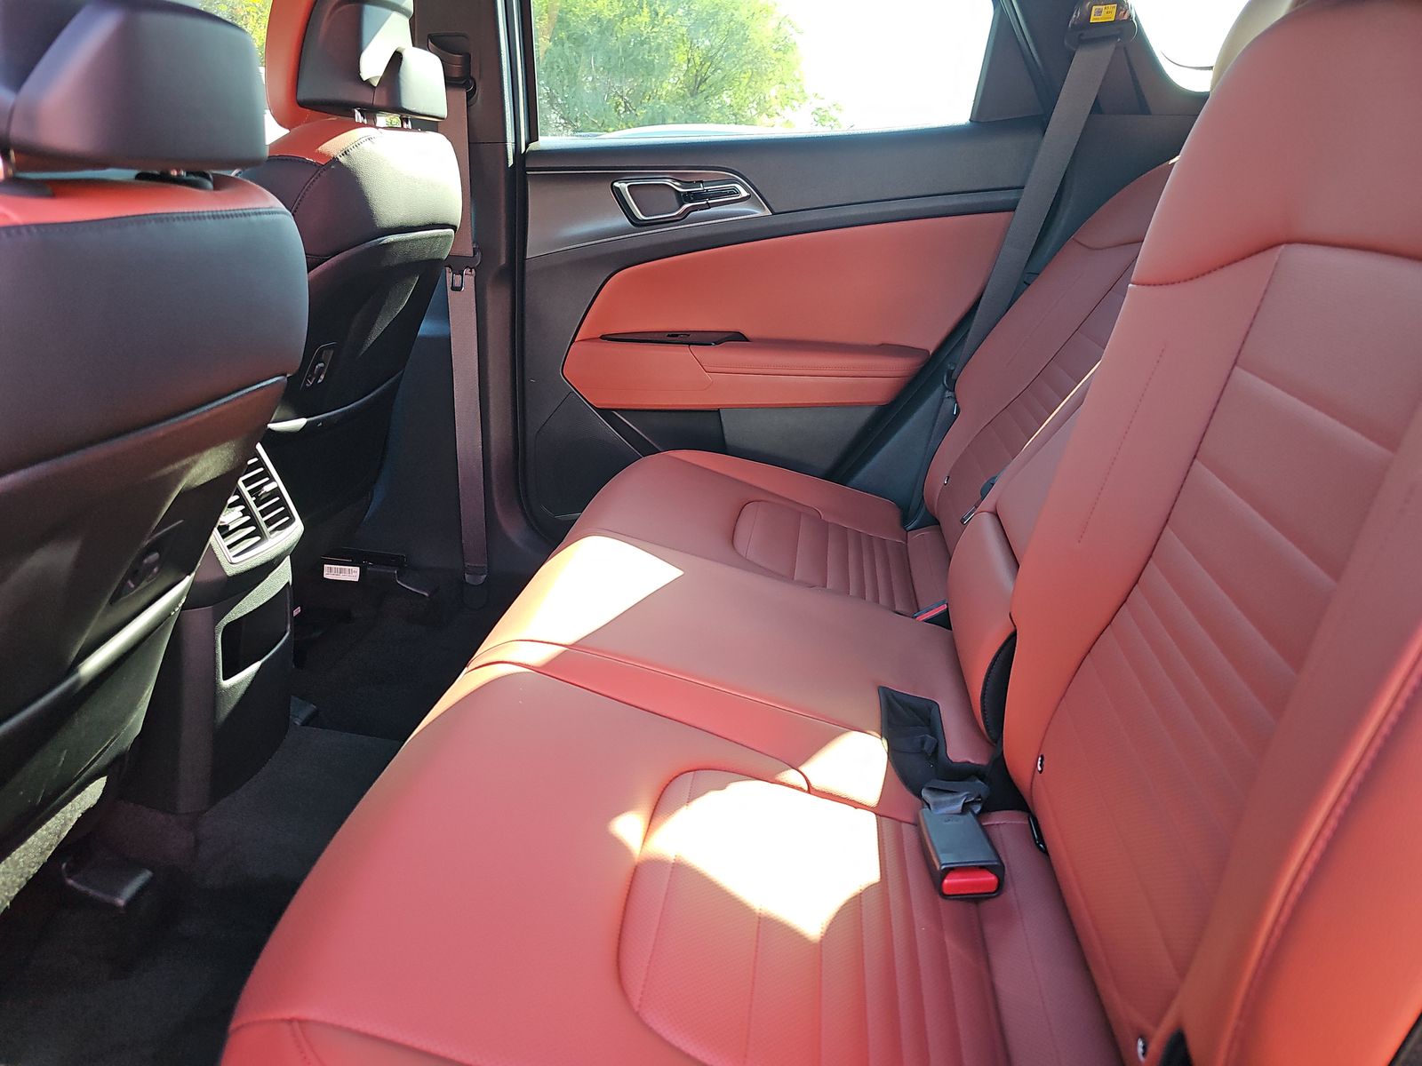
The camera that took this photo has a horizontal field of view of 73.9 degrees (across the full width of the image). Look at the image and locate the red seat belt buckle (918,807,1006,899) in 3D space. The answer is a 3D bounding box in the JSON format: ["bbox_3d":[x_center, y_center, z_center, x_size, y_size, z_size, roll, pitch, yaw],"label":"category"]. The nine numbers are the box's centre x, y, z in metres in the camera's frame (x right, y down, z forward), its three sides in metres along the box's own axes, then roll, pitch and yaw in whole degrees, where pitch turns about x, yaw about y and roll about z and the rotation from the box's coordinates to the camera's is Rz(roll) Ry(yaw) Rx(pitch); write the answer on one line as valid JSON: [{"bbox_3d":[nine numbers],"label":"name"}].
[{"bbox_3d":[0.213,0.273,0.810,0.050,0.029,0.085,-2,12,2],"label":"red seat belt buckle"}]

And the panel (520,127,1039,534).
[{"bbox_3d":[0.088,-0.314,1.650,0.900,0.730,0.120,2,20,7],"label":"panel"}]

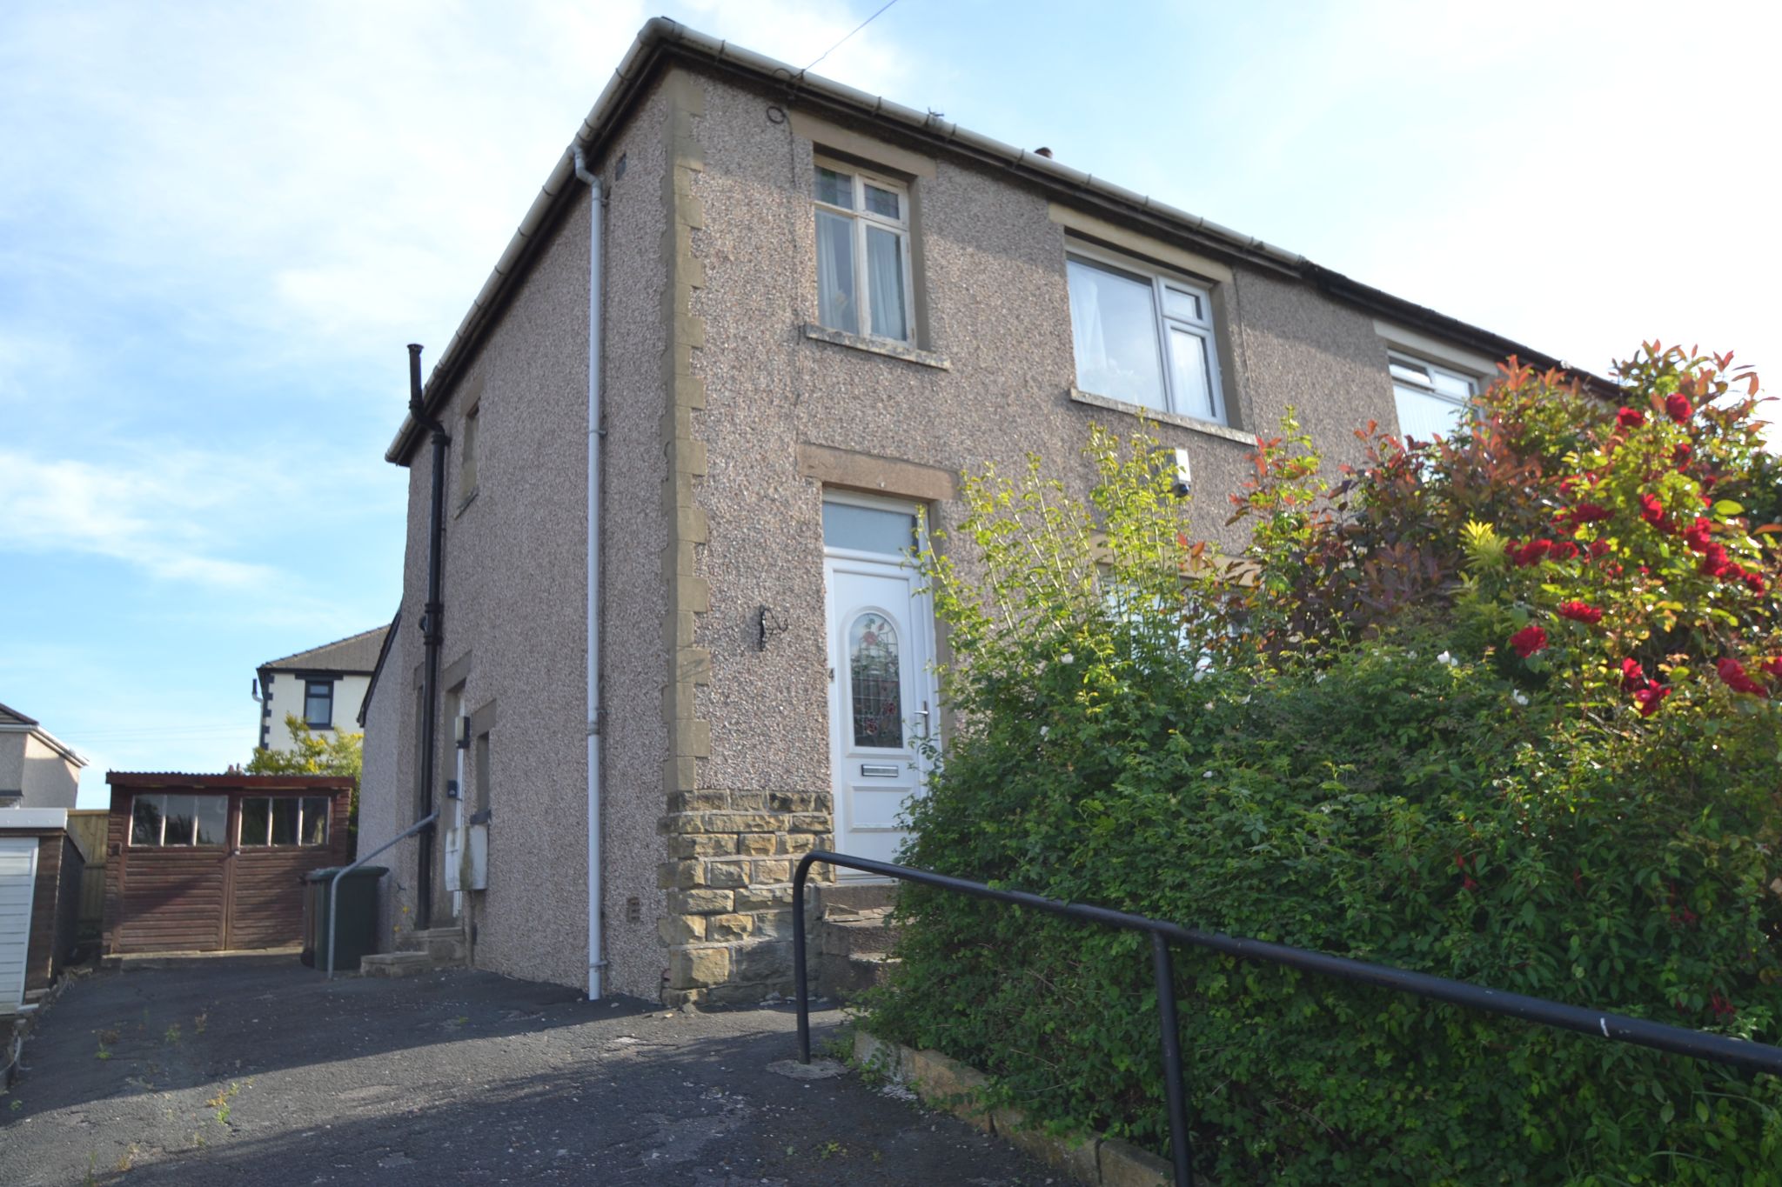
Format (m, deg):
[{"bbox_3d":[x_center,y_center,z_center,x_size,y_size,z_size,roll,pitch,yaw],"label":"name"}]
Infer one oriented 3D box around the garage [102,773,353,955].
[{"bbox_3d":[-9.411,3.851,16.599,2.720,2.120,4.400,6,-17,-33],"label":"garage"}]

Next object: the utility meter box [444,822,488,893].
[{"bbox_3d":[-3.534,2.211,9.923,0.202,0.545,0.500,6,-17,-33],"label":"utility meter box"}]

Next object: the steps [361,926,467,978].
[{"bbox_3d":[-4.224,3.147,10.454,0.620,0.360,1.180,6,-17,-33],"label":"steps"}]

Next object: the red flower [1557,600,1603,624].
[{"bbox_3d":[1.682,0.046,2.900,0.105,0.060,0.095,-11,-16,30],"label":"red flower"}]

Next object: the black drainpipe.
[{"bbox_3d":[-4.636,0.308,11.661,0.500,5.870,0.160,6,-17,-33],"label":"black drainpipe"}]

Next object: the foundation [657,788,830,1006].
[{"bbox_3d":[-0.840,1.748,6.888,1.040,1.150,0.300,6,-17,-33],"label":"foundation"}]

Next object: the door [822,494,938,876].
[{"bbox_3d":[-0.047,0.577,7.751,0.860,2.520,0.090,6,-17,-33],"label":"door"}]

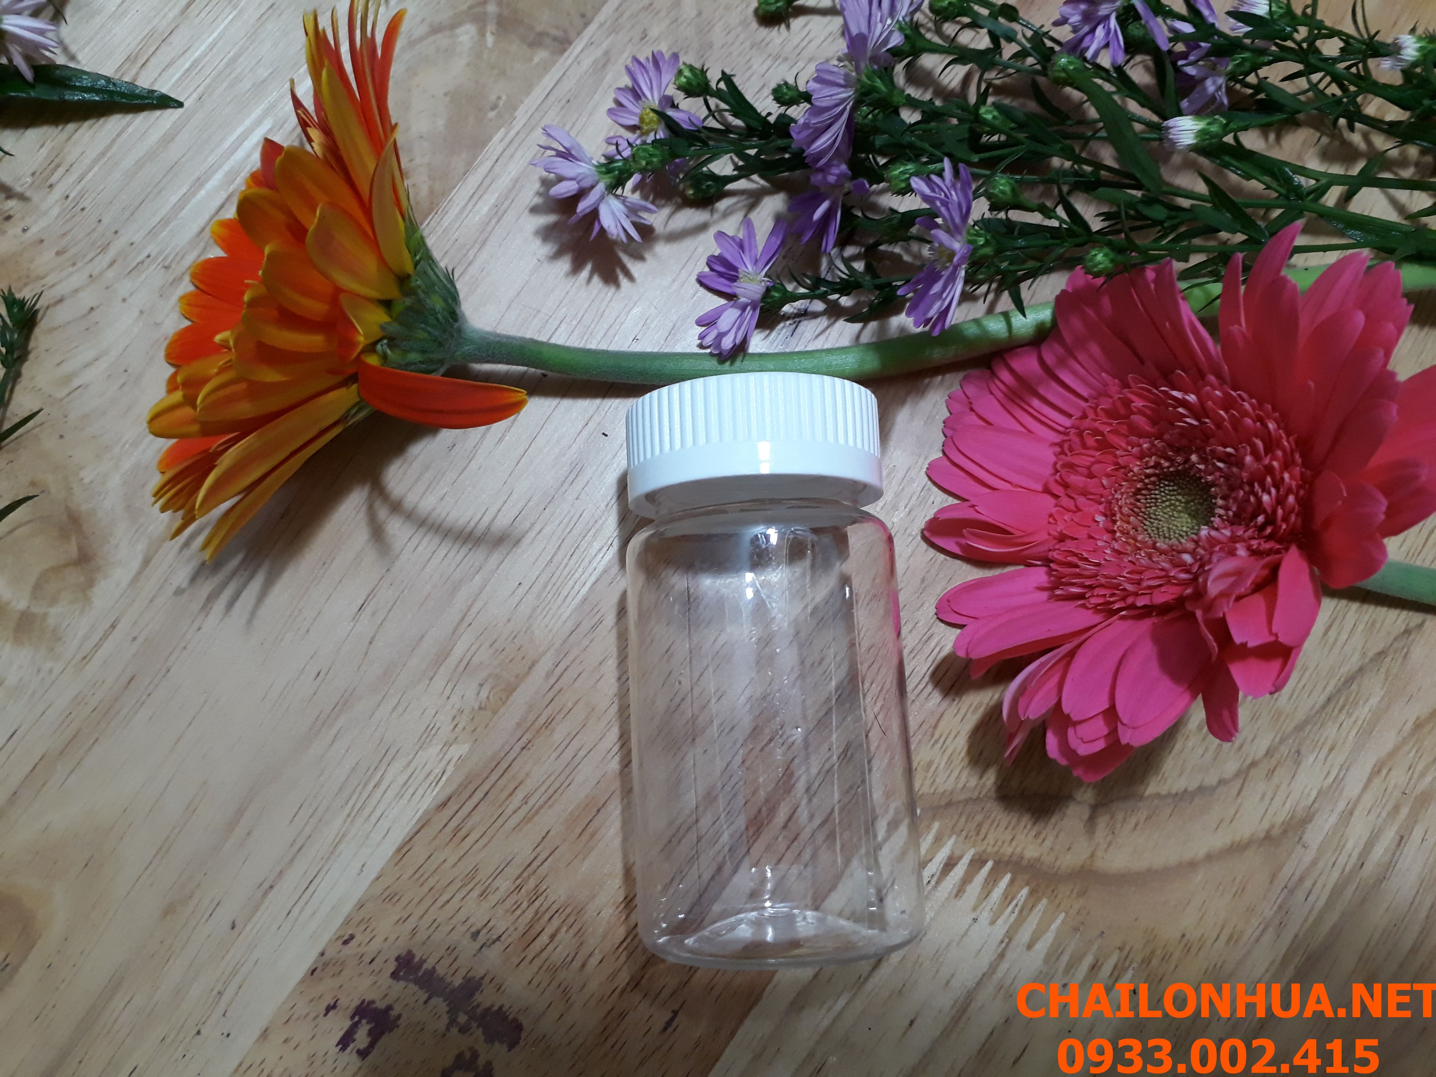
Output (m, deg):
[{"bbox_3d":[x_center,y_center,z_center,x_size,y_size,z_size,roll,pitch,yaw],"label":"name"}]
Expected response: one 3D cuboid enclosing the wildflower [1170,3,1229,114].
[{"bbox_3d":[0.100,-0.099,0.232,0.012,0.020,0.021,-6,77,3],"label":"wildflower"}]

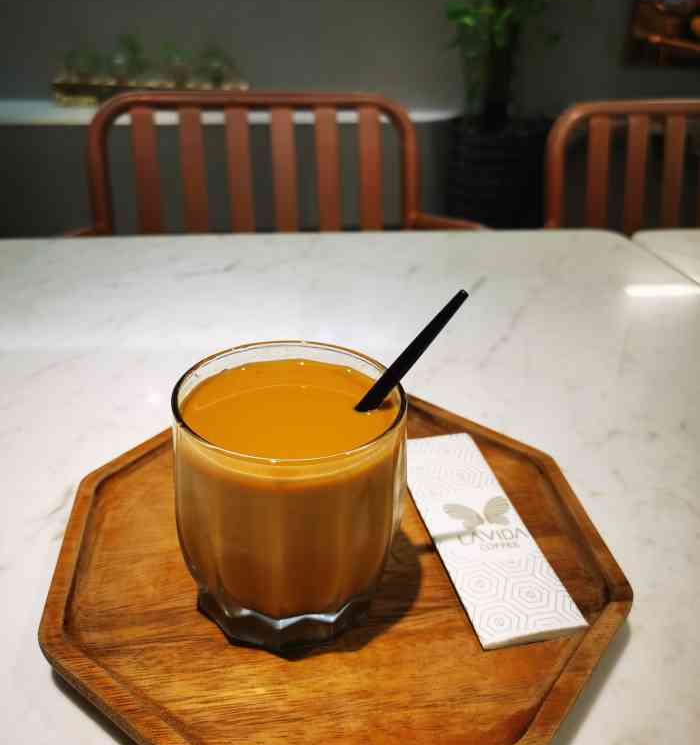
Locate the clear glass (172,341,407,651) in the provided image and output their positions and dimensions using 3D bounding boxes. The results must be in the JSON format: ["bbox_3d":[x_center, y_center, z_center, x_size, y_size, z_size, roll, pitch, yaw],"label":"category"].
[{"bbox_3d":[-0.022,0.046,0.274,0.081,0.089,0.081,2,29,0],"label":"clear glass"}]

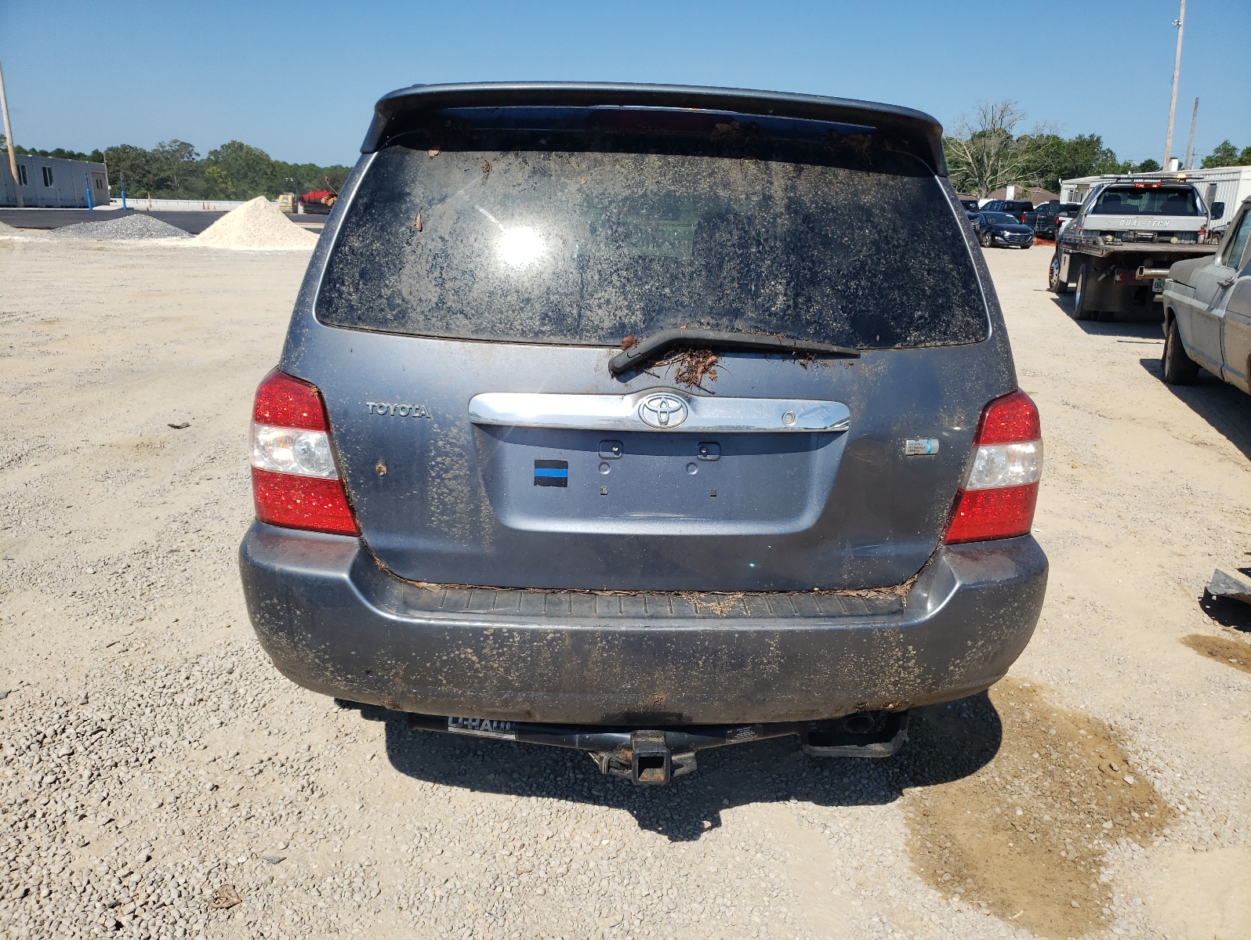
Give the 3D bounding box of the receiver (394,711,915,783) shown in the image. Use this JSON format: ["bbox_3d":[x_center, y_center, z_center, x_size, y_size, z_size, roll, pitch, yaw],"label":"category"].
[{"bbox_3d":[0.093,0.560,2.046,1.110,0.170,0.360,1,16,-4],"label":"receiver"}]

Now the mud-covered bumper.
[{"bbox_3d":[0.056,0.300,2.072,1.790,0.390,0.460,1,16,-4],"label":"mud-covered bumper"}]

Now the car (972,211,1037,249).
[{"bbox_3d":[16.510,-10.834,42.454,1.855,1.455,4.930,0,16,-8],"label":"car"}]

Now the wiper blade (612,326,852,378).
[{"bbox_3d":[0.213,-0.234,1.901,0.510,0.100,0.080,1,16,-4],"label":"wiper blade"}]

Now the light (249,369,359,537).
[{"bbox_3d":[-0.668,-0.045,1.981,0.270,0.335,0.240,1,16,-4],"label":"light"}]

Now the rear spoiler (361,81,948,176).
[{"bbox_3d":[0.080,-0.727,2.026,1.280,0.170,0.300,1,16,-4],"label":"rear spoiler"}]

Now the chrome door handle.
[{"bbox_3d":[0.077,-0.118,1.874,0.760,0.085,0.065,1,16,-4],"label":"chrome door handle"}]

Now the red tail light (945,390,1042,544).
[{"bbox_3d":[0.799,-0.016,2.078,0.270,0.335,0.240,1,16,-4],"label":"red tail light"}]

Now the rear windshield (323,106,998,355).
[{"bbox_3d":[0.076,-0.505,2.017,1.420,0.500,0.110,1,-16,-4],"label":"rear windshield"}]

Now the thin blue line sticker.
[{"bbox_3d":[-0.150,0.007,1.901,0.069,0.060,0.003,1,16,-4],"label":"thin blue line sticker"}]

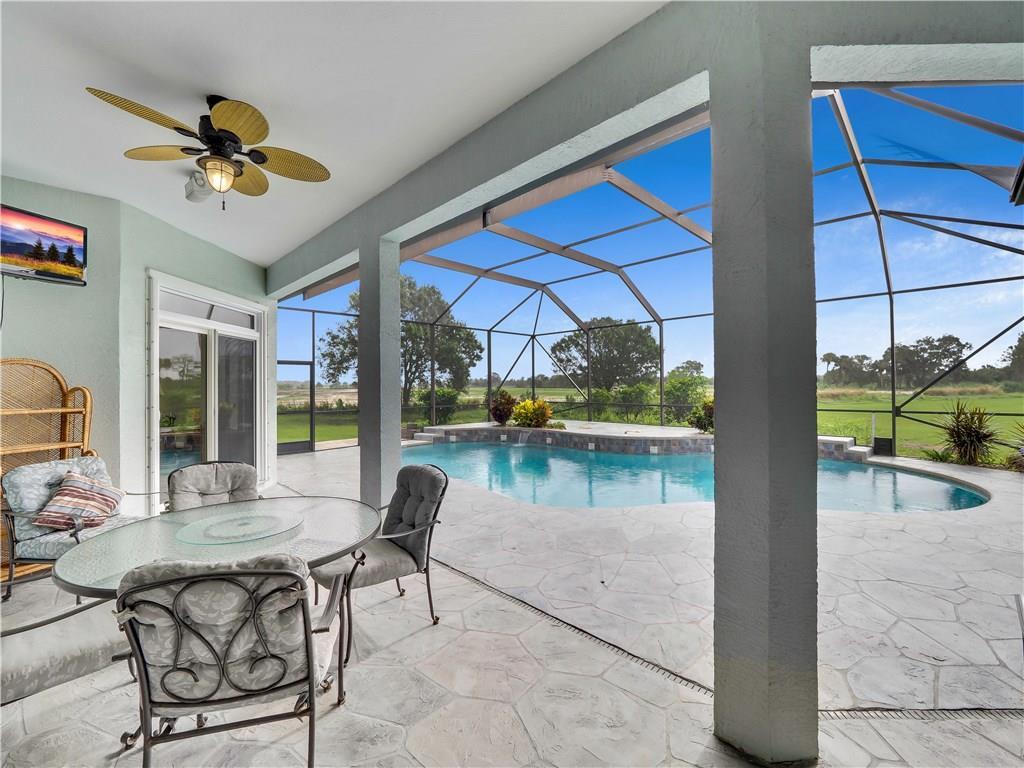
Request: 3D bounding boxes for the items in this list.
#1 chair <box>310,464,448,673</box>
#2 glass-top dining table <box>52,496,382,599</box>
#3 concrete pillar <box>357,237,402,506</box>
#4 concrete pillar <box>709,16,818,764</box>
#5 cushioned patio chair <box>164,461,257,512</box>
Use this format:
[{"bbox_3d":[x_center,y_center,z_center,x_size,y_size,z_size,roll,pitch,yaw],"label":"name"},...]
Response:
[{"bbox_3d":[-0.856,1.065,2.690,0.670,0.980,0.600,0,-1,-41],"label":"chair"},{"bbox_3d":[-1.549,1.193,2.378,1.540,0.730,1.450,-1,-1,13],"label":"glass-top dining table"},{"bbox_3d":[-1.267,0.126,3.993,0.430,2.890,0.210,-1,-1,44],"label":"concrete pillar"},{"bbox_3d":[1.071,0.064,1.809,0.340,2.930,0.280,-1,-1,19],"label":"concrete pillar"},{"bbox_3d":[-2.080,1.078,2.900,0.600,0.980,0.660,0,-1,-38],"label":"cushioned patio chair"}]

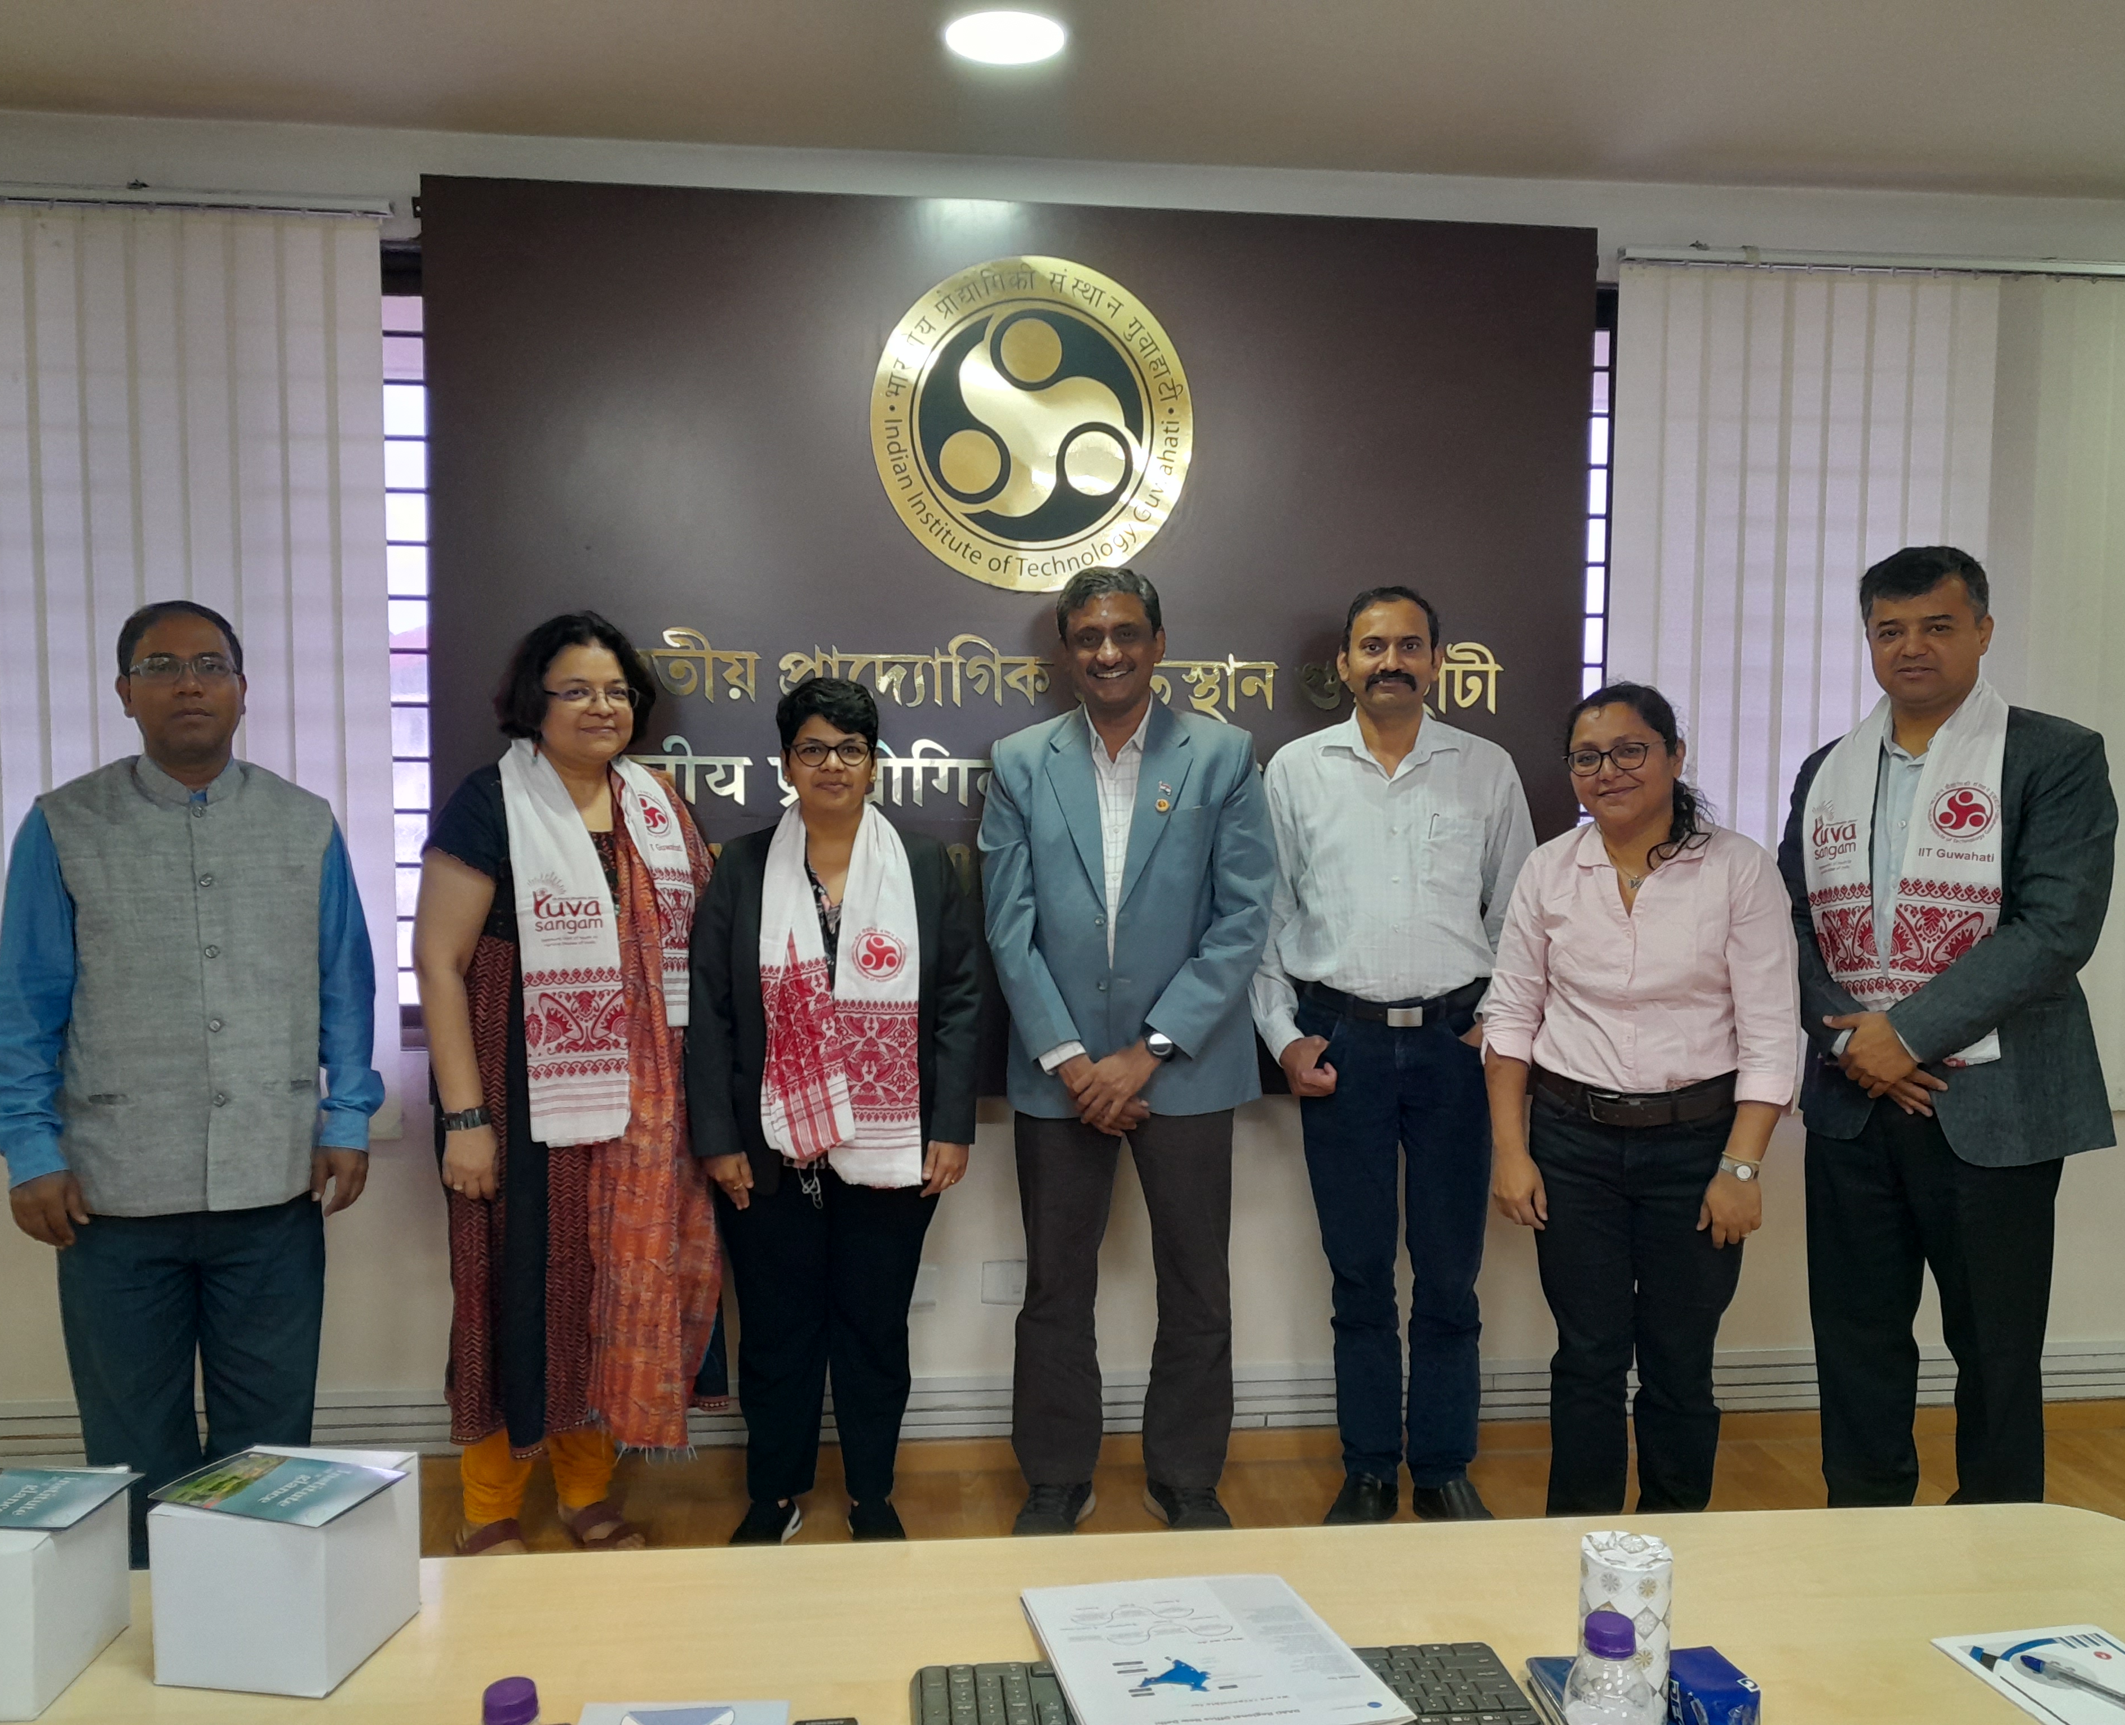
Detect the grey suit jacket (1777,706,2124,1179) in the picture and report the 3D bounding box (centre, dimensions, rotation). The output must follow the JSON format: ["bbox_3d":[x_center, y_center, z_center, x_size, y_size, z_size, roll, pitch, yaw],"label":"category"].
[{"bbox_3d":[1.575,0.123,3.218,0.550,0.790,0.360,4,6,43],"label":"grey suit jacket"}]

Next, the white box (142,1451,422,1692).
[{"bbox_3d":[-0.594,0.541,1.381,0.138,0.131,0.136,1,4,9],"label":"white box"}]

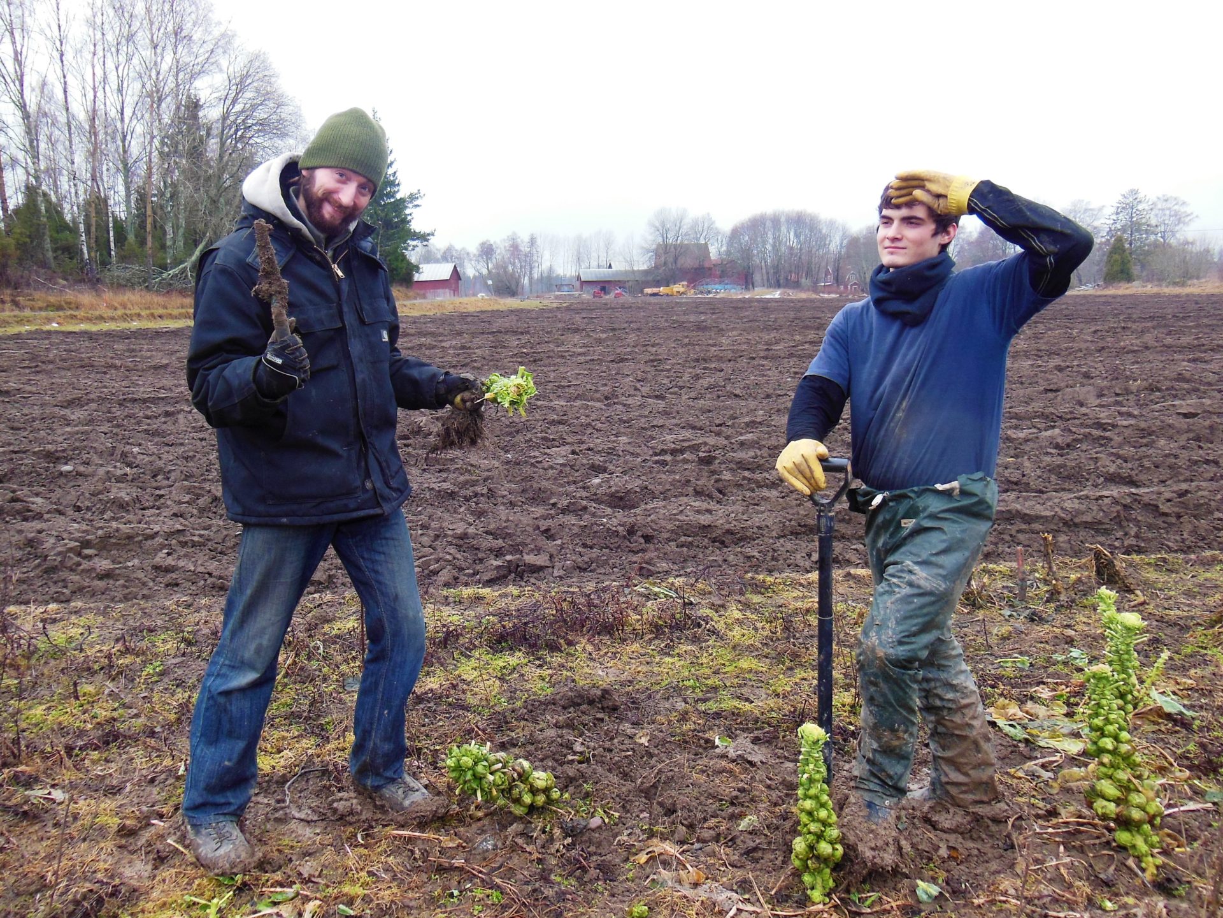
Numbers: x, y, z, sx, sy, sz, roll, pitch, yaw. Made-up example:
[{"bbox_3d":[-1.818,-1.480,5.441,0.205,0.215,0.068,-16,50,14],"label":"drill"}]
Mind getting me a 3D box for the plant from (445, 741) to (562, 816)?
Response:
[{"bbox_3d":[-0.302,0.880,2.482,0.330,0.160,0.160,8,7,-26],"label":"plant"}]

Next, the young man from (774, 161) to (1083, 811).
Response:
[{"bbox_3d":[0.790,0.149,2.290,0.680,1.700,0.500,10,15,41],"label":"young man"}]

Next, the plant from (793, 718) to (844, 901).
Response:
[{"bbox_3d":[0.478,0.828,2.070,0.110,0.460,0.110,-2,10,15],"label":"plant"}]

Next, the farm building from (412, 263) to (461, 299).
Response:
[{"bbox_3d":[-24.923,-25.031,124.513,7.000,5.000,5.500,1,11,5],"label":"farm building"}]

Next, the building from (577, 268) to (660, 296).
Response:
[{"bbox_3d":[1.273,-31.674,157.858,15.200,5.200,7.500,-1,11,-6],"label":"building"}]

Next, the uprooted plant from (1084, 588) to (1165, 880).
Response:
[{"bbox_3d":[1.250,0.672,2.187,0.170,0.710,0.190,-5,9,31],"label":"uprooted plant"}]

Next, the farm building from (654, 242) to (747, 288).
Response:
[{"bbox_3d":[16.318,-34.978,162.312,17.500,10.300,10.000,-1,11,-3],"label":"farm building"}]

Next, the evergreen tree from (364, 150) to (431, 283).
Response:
[{"bbox_3d":[-19.408,-20.467,73.452,8.000,14.800,8.000,-4,11,-18],"label":"evergreen tree"}]

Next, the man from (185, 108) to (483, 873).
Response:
[{"bbox_3d":[-0.665,0.109,2.180,0.640,1.820,0.560,-10,15,-41],"label":"man"}]

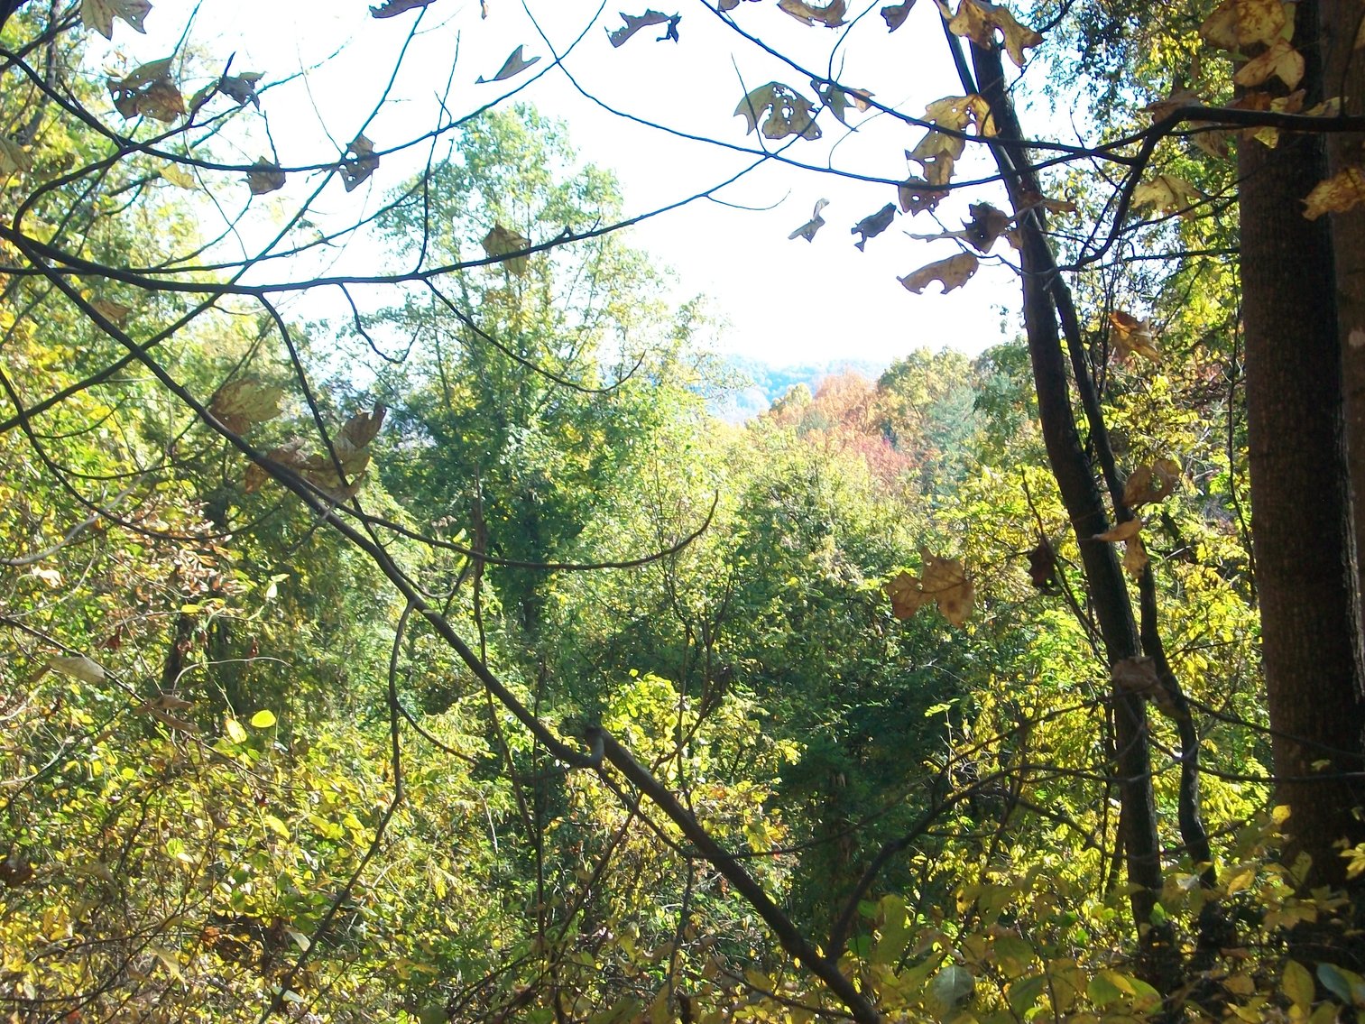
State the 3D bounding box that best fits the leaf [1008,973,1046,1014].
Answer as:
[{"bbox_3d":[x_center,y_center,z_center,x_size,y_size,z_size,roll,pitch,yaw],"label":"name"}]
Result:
[{"bbox_3d":[0.423,0.593,3.200,0.049,0.051,0.020,0,1,0],"label":"leaf"}]

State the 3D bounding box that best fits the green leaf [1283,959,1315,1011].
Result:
[{"bbox_3d":[0.758,0.582,3.200,0.038,0.066,0.016,-13,1,-3],"label":"green leaf"}]

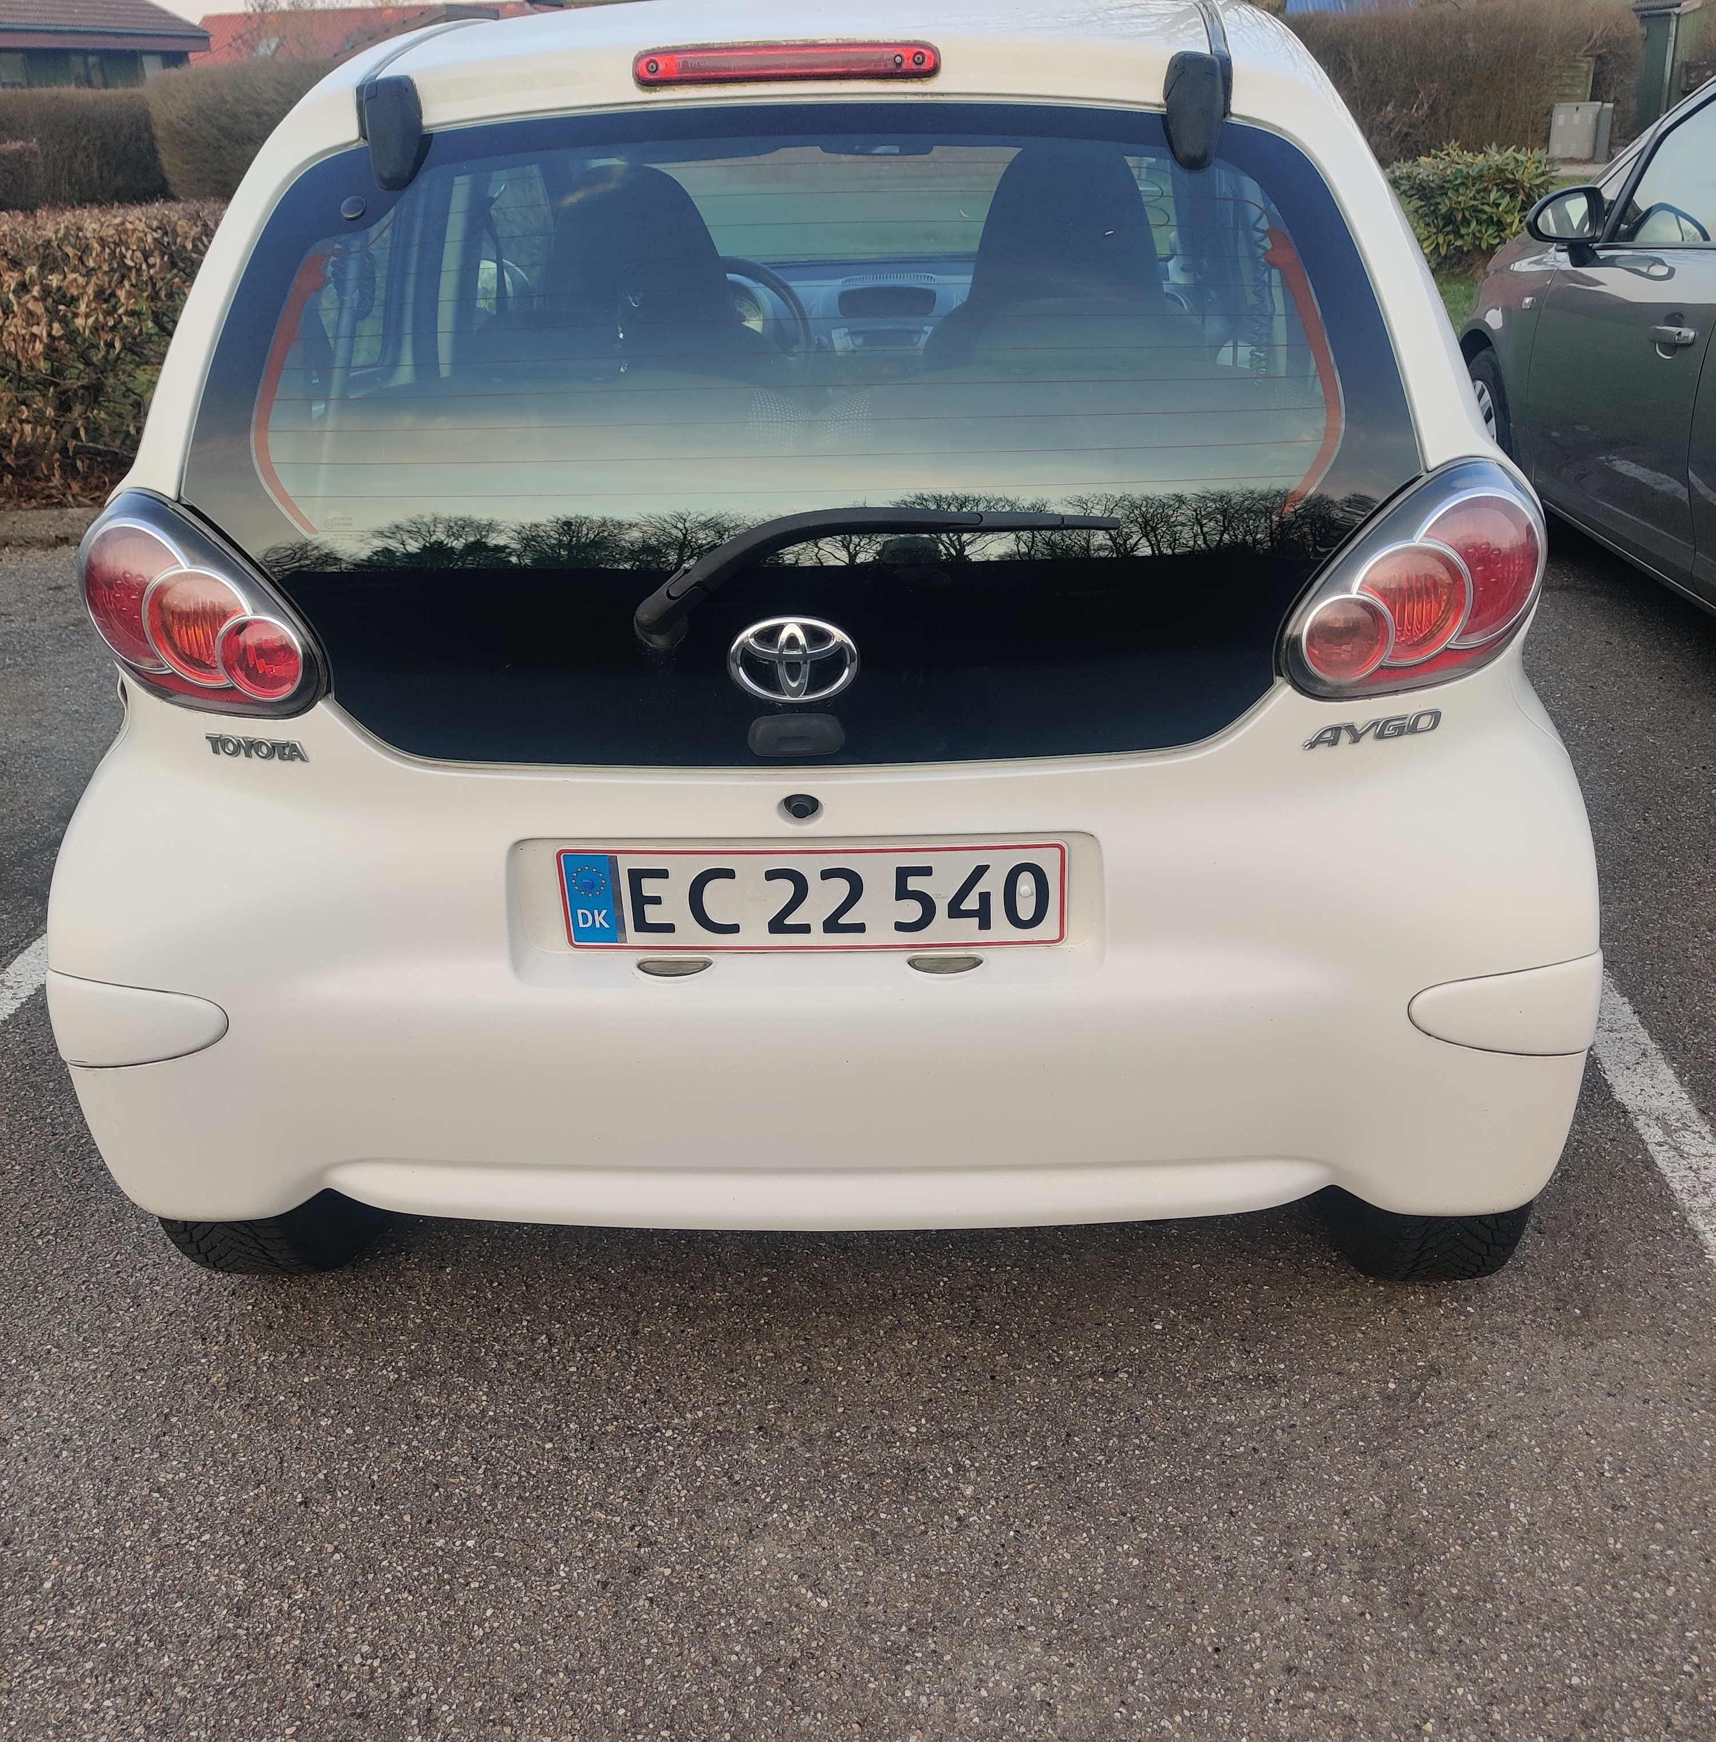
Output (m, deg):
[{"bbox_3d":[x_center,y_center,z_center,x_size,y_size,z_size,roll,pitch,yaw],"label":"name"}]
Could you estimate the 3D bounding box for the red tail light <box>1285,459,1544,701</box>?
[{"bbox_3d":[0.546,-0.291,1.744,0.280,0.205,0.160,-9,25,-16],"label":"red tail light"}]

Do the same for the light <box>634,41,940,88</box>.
[{"bbox_3d":[-0.066,-0.753,1.665,0.287,0.042,0.032,-1,9,2],"label":"light"}]

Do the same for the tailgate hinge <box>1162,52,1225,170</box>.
[{"bbox_3d":[0.318,-0.720,1.690,0.055,0.115,0.045,-1,-1,2],"label":"tailgate hinge"}]

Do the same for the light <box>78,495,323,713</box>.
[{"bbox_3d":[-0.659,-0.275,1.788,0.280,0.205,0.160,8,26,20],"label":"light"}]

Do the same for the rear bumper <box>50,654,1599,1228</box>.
[{"bbox_3d":[-0.044,0.079,1.852,1.580,0.560,0.270,-1,24,2],"label":"rear bumper"}]

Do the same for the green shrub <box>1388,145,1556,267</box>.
[{"bbox_3d":[4.067,-4.423,12.036,1.400,0.800,1.200,-1,24,2],"label":"green shrub"}]

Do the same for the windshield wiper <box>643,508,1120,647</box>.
[{"bbox_3d":[0.014,-0.271,1.655,0.445,0.125,0.060,-1,9,2],"label":"windshield wiper"}]

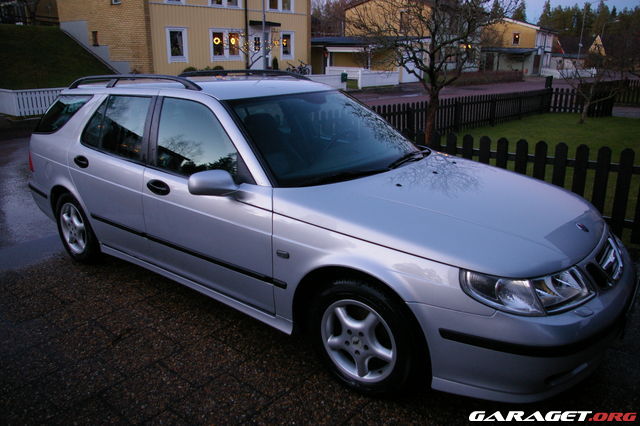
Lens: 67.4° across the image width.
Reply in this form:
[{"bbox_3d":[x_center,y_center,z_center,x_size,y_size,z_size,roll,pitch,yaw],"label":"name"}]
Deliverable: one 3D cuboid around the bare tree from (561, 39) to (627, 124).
[{"bbox_3d":[7.750,-3.750,13.640,2.000,2.400,1.900,11,20,30],"label":"bare tree"}]

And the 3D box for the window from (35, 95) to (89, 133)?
[{"bbox_3d":[-2.121,-0.806,3.893,0.880,0.360,0.080,16,0,41],"label":"window"}]

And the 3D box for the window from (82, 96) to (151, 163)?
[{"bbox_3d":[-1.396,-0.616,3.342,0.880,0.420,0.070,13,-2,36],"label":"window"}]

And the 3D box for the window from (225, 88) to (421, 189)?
[{"bbox_3d":[0.082,-0.528,3.123,0.880,0.140,1.520,46,36,19],"label":"window"}]

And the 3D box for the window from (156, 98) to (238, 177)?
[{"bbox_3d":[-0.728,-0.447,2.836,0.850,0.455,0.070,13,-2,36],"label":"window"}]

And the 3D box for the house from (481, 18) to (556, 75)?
[{"bbox_3d":[22.600,-19.200,56.100,7.500,6.000,10.000,12,21,33],"label":"house"}]

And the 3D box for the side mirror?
[{"bbox_3d":[-0.552,-0.165,2.509,0.160,0.145,0.230,13,21,36],"label":"side mirror"}]

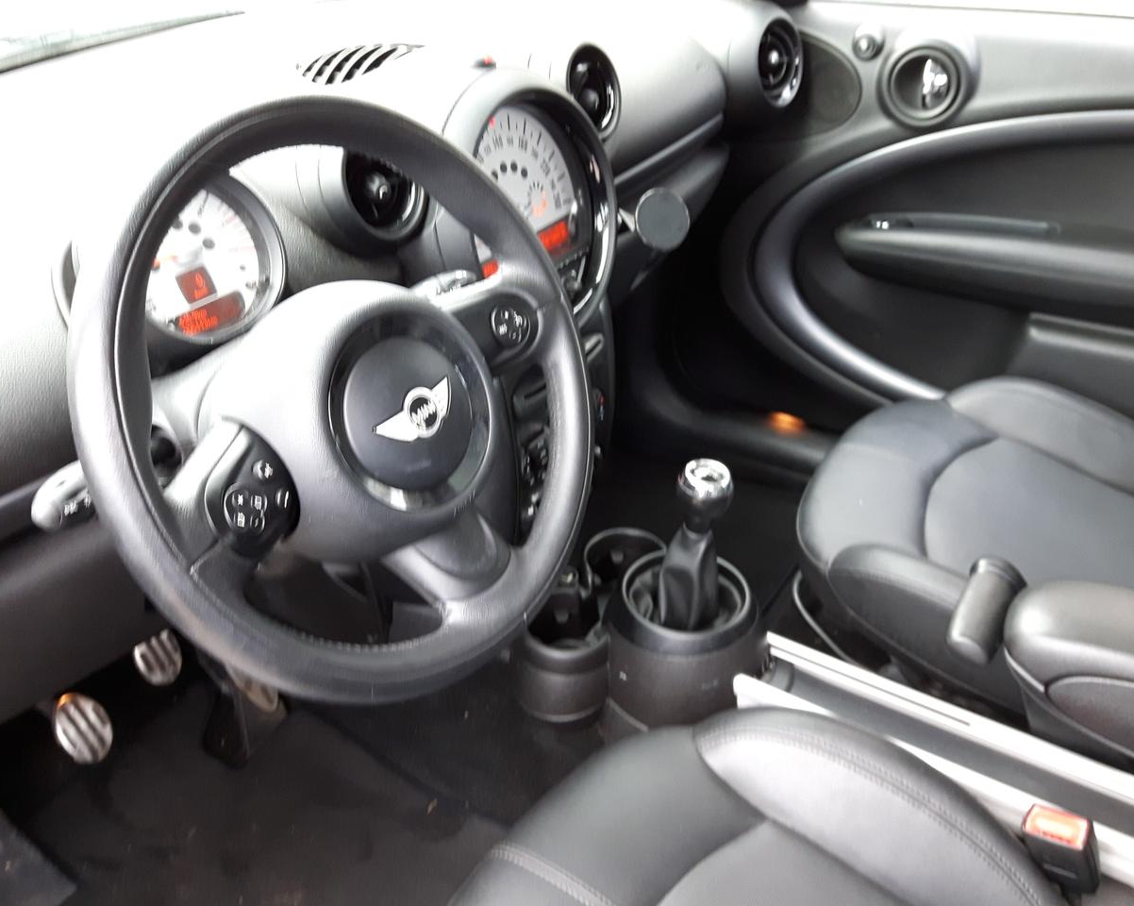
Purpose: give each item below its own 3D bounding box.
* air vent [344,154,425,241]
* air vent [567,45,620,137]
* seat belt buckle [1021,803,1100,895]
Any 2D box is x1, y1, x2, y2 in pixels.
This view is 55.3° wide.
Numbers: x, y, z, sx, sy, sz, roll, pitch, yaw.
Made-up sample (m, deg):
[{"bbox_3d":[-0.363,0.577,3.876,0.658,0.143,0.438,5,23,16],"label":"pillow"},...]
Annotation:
[{"bbox_3d":[-0.156,-0.219,0.879,0.034,0.088,0.088,4,30,38],"label":"air vent"},{"bbox_3d":[0.018,-0.360,1.084,0.034,0.088,0.088,4,30,39],"label":"air vent"},{"bbox_3d":[0.401,0.325,0.879,0.045,0.064,0.027,6,36,38],"label":"seat belt buckle"}]

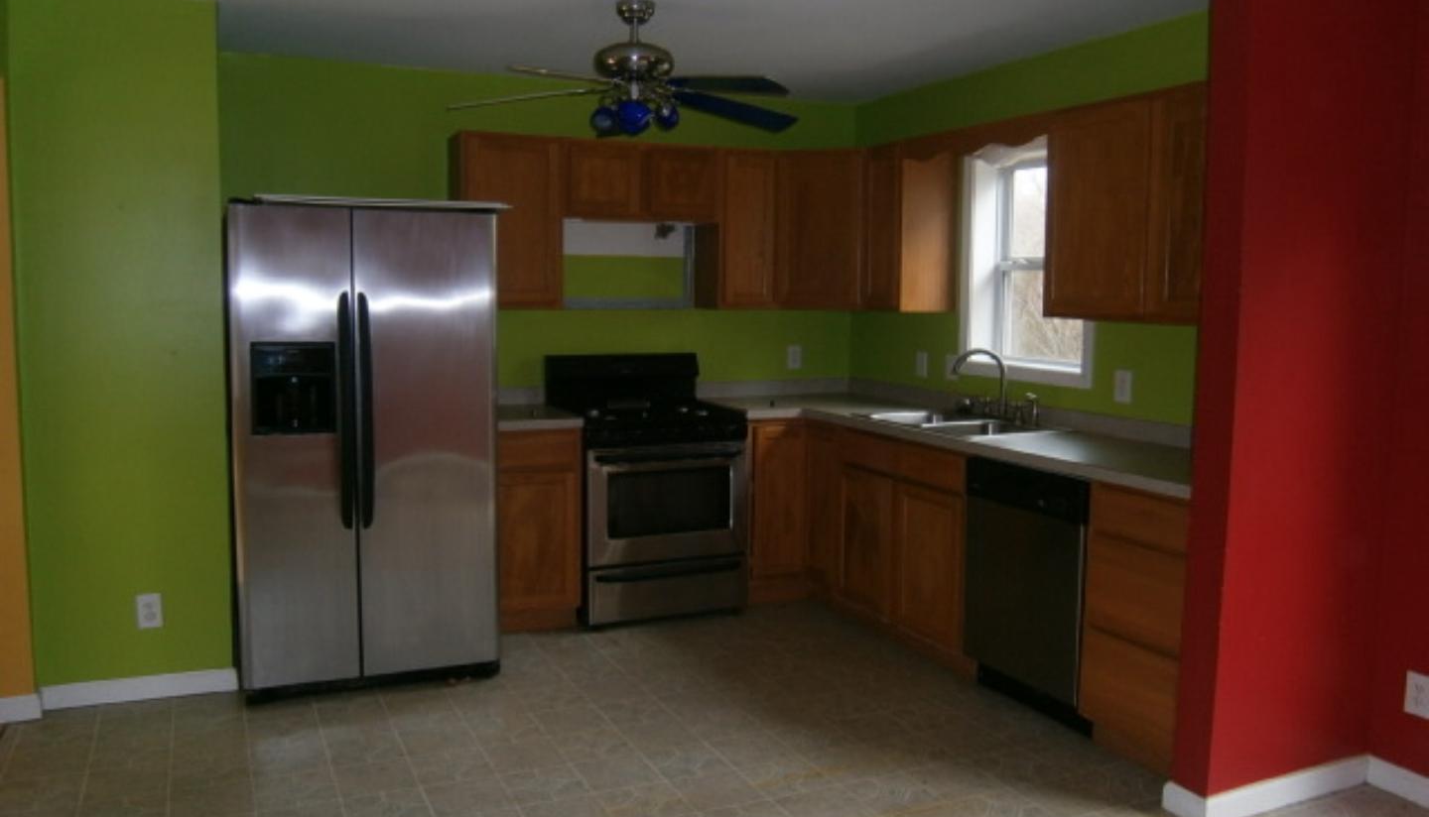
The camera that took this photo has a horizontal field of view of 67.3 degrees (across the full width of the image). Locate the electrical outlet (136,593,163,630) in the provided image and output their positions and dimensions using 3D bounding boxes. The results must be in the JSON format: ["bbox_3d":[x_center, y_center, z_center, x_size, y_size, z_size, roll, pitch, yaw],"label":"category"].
[{"bbox_3d":[-1.963,0.709,3.732,0.074,0.117,0.010,-2,6,-25],"label":"electrical outlet"}]

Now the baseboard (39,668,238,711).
[{"bbox_3d":[-2.039,1.003,3.827,0.627,0.087,0.017,-3,7,-25],"label":"baseboard"}]

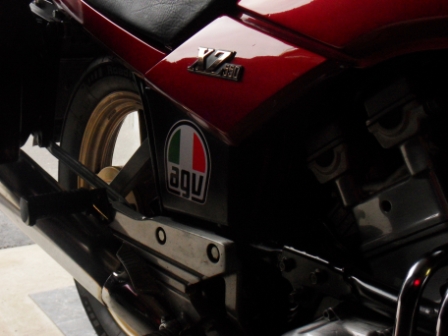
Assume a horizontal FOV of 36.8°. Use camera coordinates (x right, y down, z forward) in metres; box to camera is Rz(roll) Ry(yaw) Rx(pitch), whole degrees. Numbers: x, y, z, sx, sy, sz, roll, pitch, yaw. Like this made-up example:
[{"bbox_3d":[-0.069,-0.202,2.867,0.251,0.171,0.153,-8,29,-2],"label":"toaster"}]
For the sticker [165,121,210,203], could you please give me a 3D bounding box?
[{"bbox_3d":[-0.046,-0.008,0.850,0.008,0.103,0.090,-11,20,-42],"label":"sticker"}]

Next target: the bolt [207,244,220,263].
[{"bbox_3d":[-0.013,0.102,0.805,0.015,0.022,0.022,-10,20,-37],"label":"bolt"}]

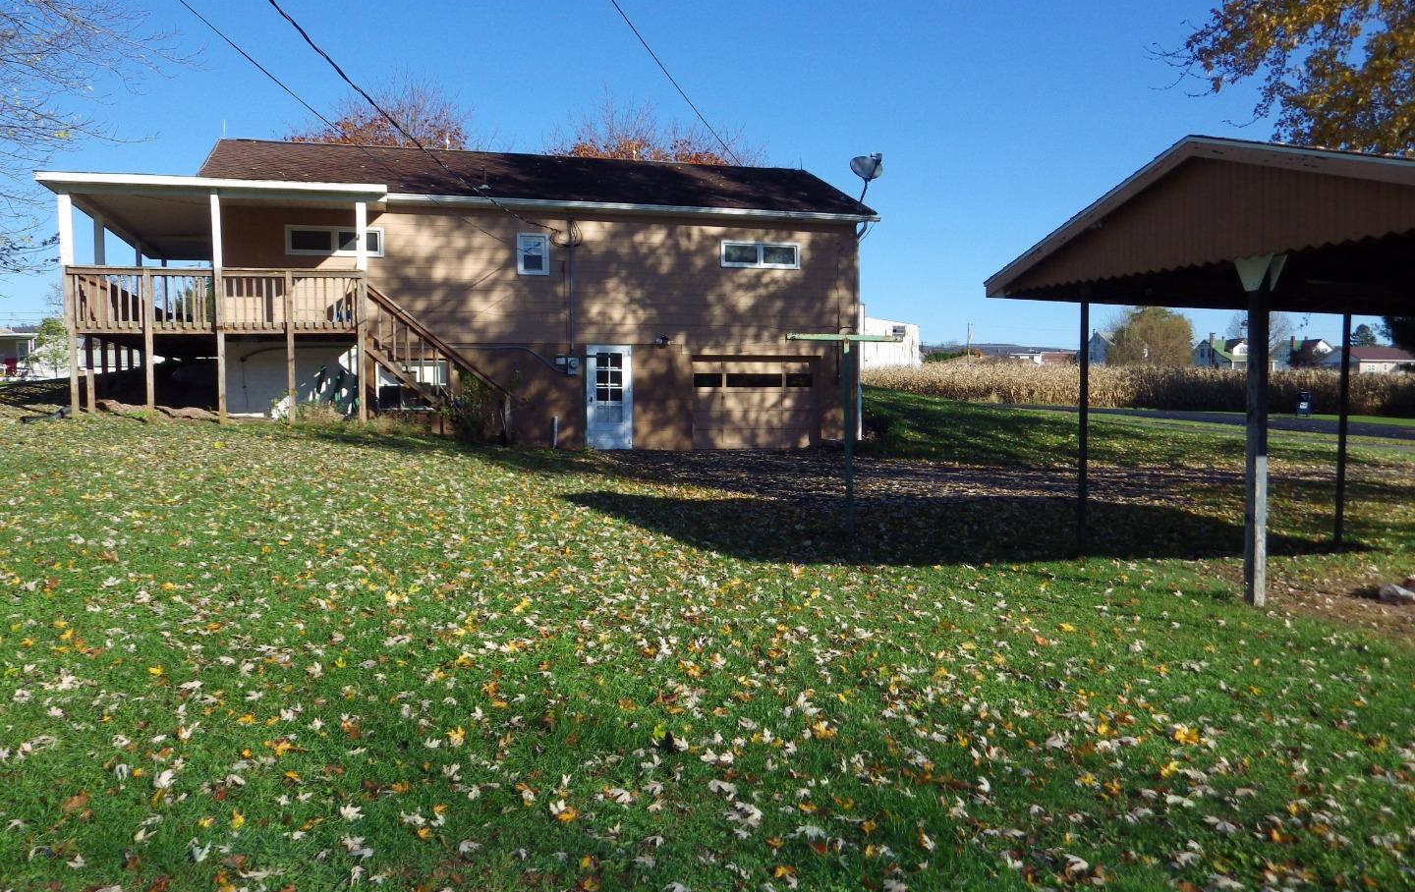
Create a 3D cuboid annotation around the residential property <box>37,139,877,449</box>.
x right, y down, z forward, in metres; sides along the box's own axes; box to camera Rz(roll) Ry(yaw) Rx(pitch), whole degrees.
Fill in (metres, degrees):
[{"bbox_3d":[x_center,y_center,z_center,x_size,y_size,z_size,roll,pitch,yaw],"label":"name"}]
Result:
[{"bbox_3d":[-4.702,-3.230,23.999,15.038,6.390,9.216,-1,3,-17],"label":"residential property"}]

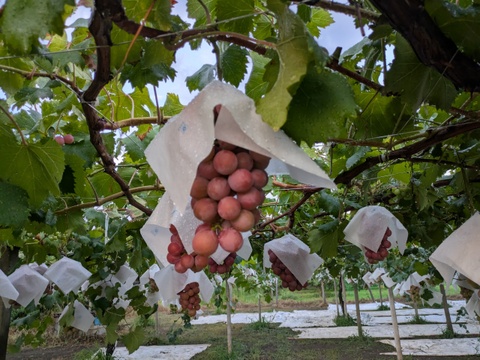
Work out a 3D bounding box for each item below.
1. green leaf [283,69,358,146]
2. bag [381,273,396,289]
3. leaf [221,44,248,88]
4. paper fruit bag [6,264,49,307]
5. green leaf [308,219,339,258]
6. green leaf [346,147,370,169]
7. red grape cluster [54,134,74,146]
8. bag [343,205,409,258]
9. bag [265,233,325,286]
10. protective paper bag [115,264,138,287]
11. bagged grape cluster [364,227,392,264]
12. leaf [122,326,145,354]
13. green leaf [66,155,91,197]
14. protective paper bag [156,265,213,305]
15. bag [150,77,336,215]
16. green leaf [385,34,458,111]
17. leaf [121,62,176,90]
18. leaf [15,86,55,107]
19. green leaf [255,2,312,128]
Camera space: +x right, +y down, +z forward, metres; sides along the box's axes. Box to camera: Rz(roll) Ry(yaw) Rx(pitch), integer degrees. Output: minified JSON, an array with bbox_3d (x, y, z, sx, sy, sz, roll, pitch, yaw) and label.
[{"bbox_3d":[0.118,-0.110,0.520,0.110,0.110,0.050,-5,-17,14],"label":"green leaf"},{"bbox_3d":[1.799,1.218,4.200,0.190,0.190,0.140,-6,-16,16],"label":"bag"},{"bbox_3d":[-0.015,-0.314,0.950,0.080,0.115,0.040,-1,-16,-1],"label":"leaf"},{"bbox_3d":[-1.220,0.609,2.000,0.210,0.200,0.180,8,-18,-29],"label":"paper fruit bag"},{"bbox_3d":[0.301,0.211,1.250,0.110,0.140,0.060,-5,-16,13],"label":"green leaf"},{"bbox_3d":[0.393,-0.075,1.150,0.080,0.070,0.060,-7,-17,19],"label":"green leaf"},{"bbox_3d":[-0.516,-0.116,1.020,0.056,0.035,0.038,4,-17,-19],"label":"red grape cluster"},{"bbox_3d":[0.477,0.181,1.220,0.215,0.155,0.190,-7,-17,20],"label":"bag"},{"bbox_3d":[0.194,0.297,1.280,0.215,0.180,0.200,-3,-16,8],"label":"bag"},{"bbox_3d":[-0.851,0.724,2.600,0.180,0.180,0.150,2,-16,-13],"label":"protective paper bag"},{"bbox_3d":[0.487,0.227,1.220,0.090,0.130,0.090,-6,-16,15],"label":"bagged grape cluster"},{"bbox_3d":[-0.584,0.880,1.900,0.120,0.150,0.060,4,-17,-15],"label":"leaf"},{"bbox_3d":[-0.431,-0.012,0.920,0.068,0.112,0.045,4,-16,-18],"label":"green leaf"},{"bbox_3d":[-0.237,0.446,1.480,0.245,0.180,0.210,2,-16,-9],"label":"protective paper bag"},{"bbox_3d":[-0.001,-0.036,0.460,0.240,0.155,0.190,-1,-16,0],"label":"bag"},{"bbox_3d":[0.342,-0.205,0.650,0.130,0.125,0.070,-10,-19,30],"label":"green leaf"},{"bbox_3d":[-0.251,-0.284,0.950,0.150,0.085,0.070,1,-16,-10],"label":"leaf"},{"bbox_3d":[-0.682,-0.280,1.150,0.130,0.080,0.070,5,-17,-21],"label":"leaf"},{"bbox_3d":[0.054,-0.138,0.420,0.065,0.140,0.070,-3,-16,8],"label":"green leaf"}]

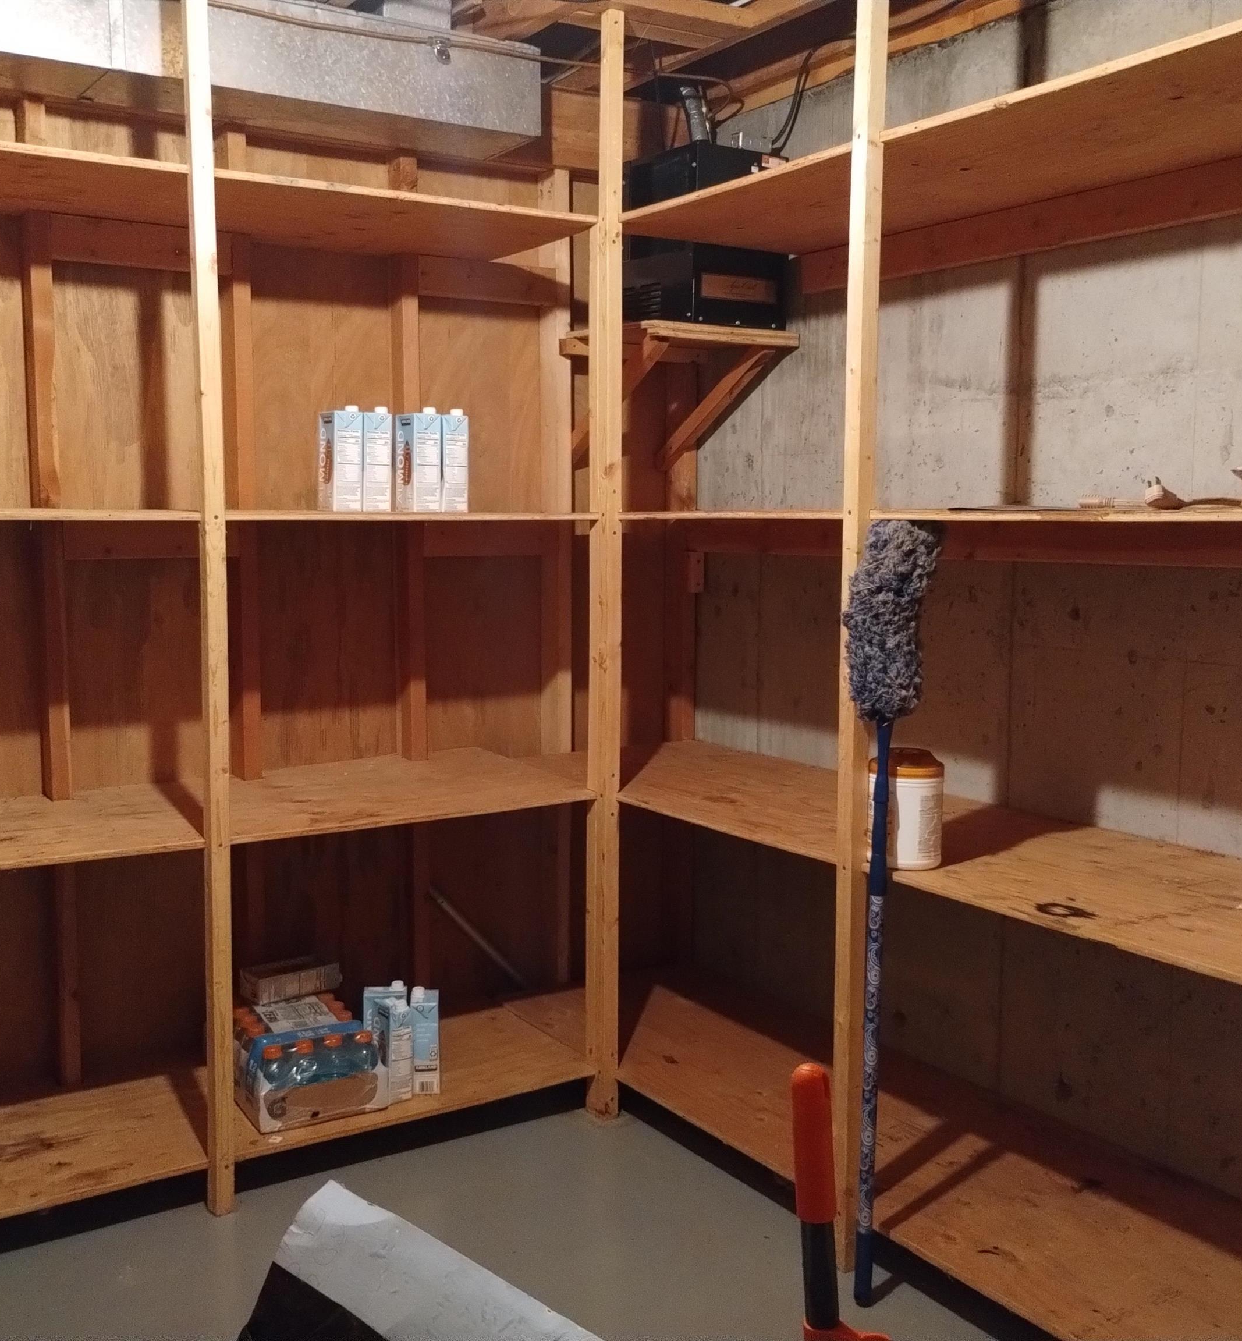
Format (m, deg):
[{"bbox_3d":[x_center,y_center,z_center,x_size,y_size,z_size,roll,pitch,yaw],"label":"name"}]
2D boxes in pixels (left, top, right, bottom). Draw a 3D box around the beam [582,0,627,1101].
[{"bbox_3d":[-0.034,-0.181,3.069,0.038,2.330,0.075,-3,7,-32],"label":"beam"}]

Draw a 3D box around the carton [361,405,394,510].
[{"bbox_3d":[-0.502,-0.422,2.885,0.059,0.210,0.087,-3,7,-32],"label":"carton"}]

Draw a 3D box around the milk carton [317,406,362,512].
[{"bbox_3d":[-0.553,-0.419,2.854,0.059,0.210,0.087,-3,7,-32],"label":"milk carton"}]

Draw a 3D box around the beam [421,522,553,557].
[{"bbox_3d":[-0.328,-0.325,3.535,0.360,0.087,0.039,-3,7,-32],"label":"beam"}]

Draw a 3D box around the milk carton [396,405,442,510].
[{"bbox_3d":[-0.412,-0.428,2.942,0.059,0.211,0.087,-3,7,-32],"label":"milk carton"}]

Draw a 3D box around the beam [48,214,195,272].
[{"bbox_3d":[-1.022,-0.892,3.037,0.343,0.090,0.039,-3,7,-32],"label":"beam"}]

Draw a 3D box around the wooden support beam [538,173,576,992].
[{"bbox_3d":[-0.173,-0.201,3.676,0.040,2.063,0.090,-3,7,-32],"label":"wooden support beam"}]

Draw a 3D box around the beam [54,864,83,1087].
[{"bbox_3d":[-1.194,0.604,3.092,0.038,0.560,0.089,-4,7,-33],"label":"beam"}]

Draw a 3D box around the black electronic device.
[{"bbox_3d":[0.192,-1.002,3.457,0.268,0.400,0.325,-4,7,-33],"label":"black electronic device"}]

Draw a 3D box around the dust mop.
[{"bbox_3d":[0.434,0.416,2.429,0.130,1.330,0.140,2,4,0],"label":"dust mop"}]

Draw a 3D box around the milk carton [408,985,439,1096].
[{"bbox_3d":[-0.412,0.785,3.073,0.058,0.208,0.087,0,6,-4],"label":"milk carton"}]

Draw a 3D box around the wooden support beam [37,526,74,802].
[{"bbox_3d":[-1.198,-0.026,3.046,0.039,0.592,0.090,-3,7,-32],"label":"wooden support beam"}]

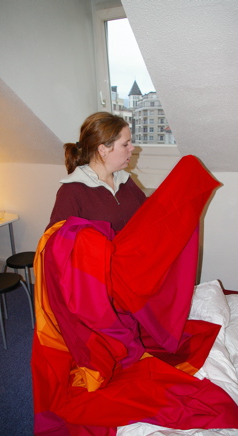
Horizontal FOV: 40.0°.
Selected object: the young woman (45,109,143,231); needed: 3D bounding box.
[{"bbox_3d":[-0.030,0.374,1.448,0.540,1.630,0.460,-14,20,-42],"label":"young woman"}]

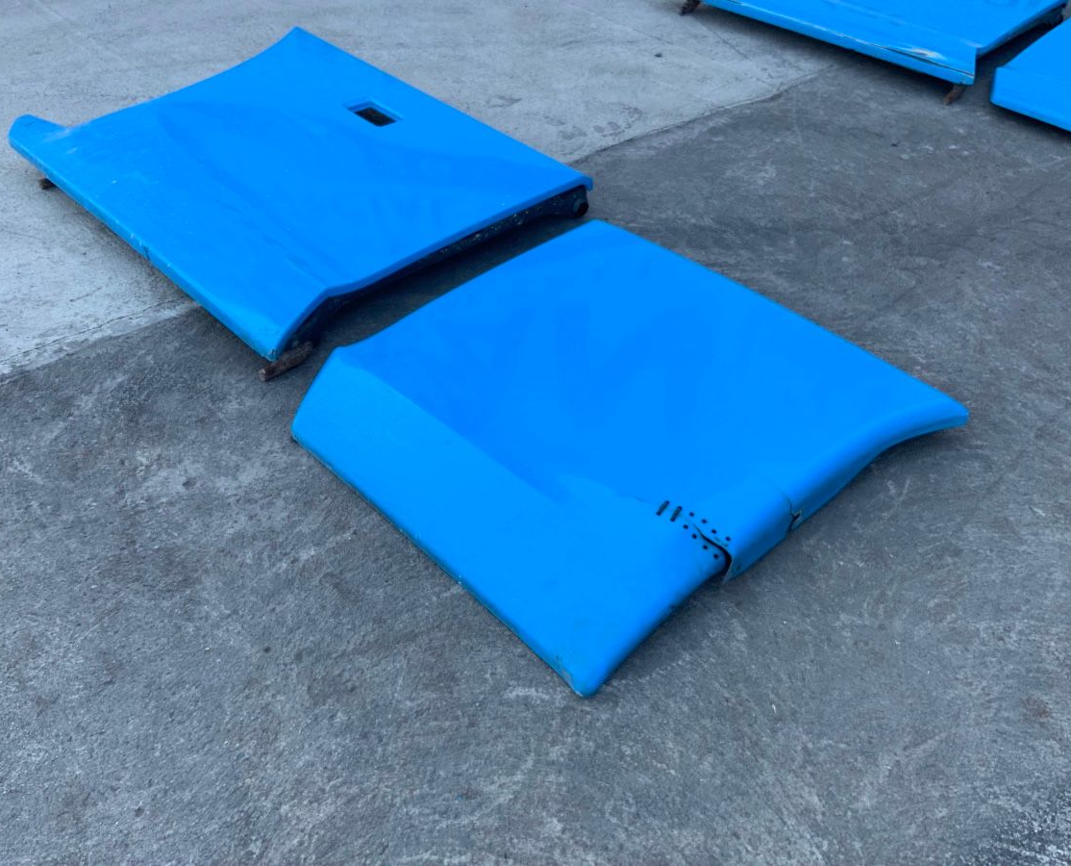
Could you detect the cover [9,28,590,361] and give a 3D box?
[{"bbox_3d":[-0.740,-0.816,2.864,1.055,0.160,1.510,-32,51,-31],"label":"cover"}]

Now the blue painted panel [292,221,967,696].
[{"bbox_3d":[0.176,-0.035,2.002,0.985,0.175,0.995,-32,51,-31],"label":"blue painted panel"}]

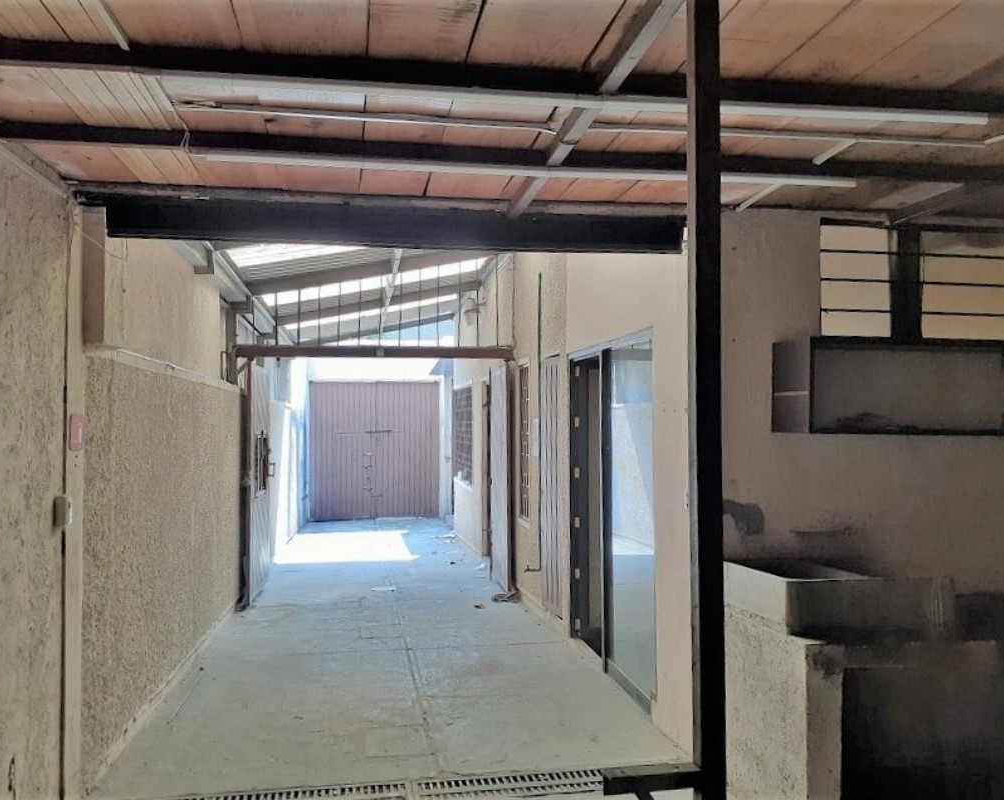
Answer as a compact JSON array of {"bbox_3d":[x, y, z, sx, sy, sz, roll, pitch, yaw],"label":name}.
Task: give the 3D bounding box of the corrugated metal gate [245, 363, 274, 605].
[{"bbox_3d":[-2.346,0.761,8.109,0.060,2.150,1.240,0,-3,-8],"label":"corrugated metal gate"}]

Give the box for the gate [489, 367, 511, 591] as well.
[{"bbox_3d":[-0.029,0.760,8.413,0.060,2.150,0.822,0,-3,-12],"label":"gate"}]

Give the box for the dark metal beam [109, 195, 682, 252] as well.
[{"bbox_3d":[-0.431,-0.789,3.837,2.620,0.180,0.130,0,-3,-9],"label":"dark metal beam"}]

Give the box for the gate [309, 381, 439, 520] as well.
[{"bbox_3d":[-2.365,0.933,15.647,2.400,2.530,0.100,0,-3,-9],"label":"gate"}]

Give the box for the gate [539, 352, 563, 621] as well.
[{"bbox_3d":[0.404,0.710,6.912,0.060,2.090,0.760,0,-3,-9],"label":"gate"}]

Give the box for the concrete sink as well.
[{"bbox_3d":[1.459,0.854,3.703,0.720,0.220,0.570,0,-3,-9],"label":"concrete sink"}]

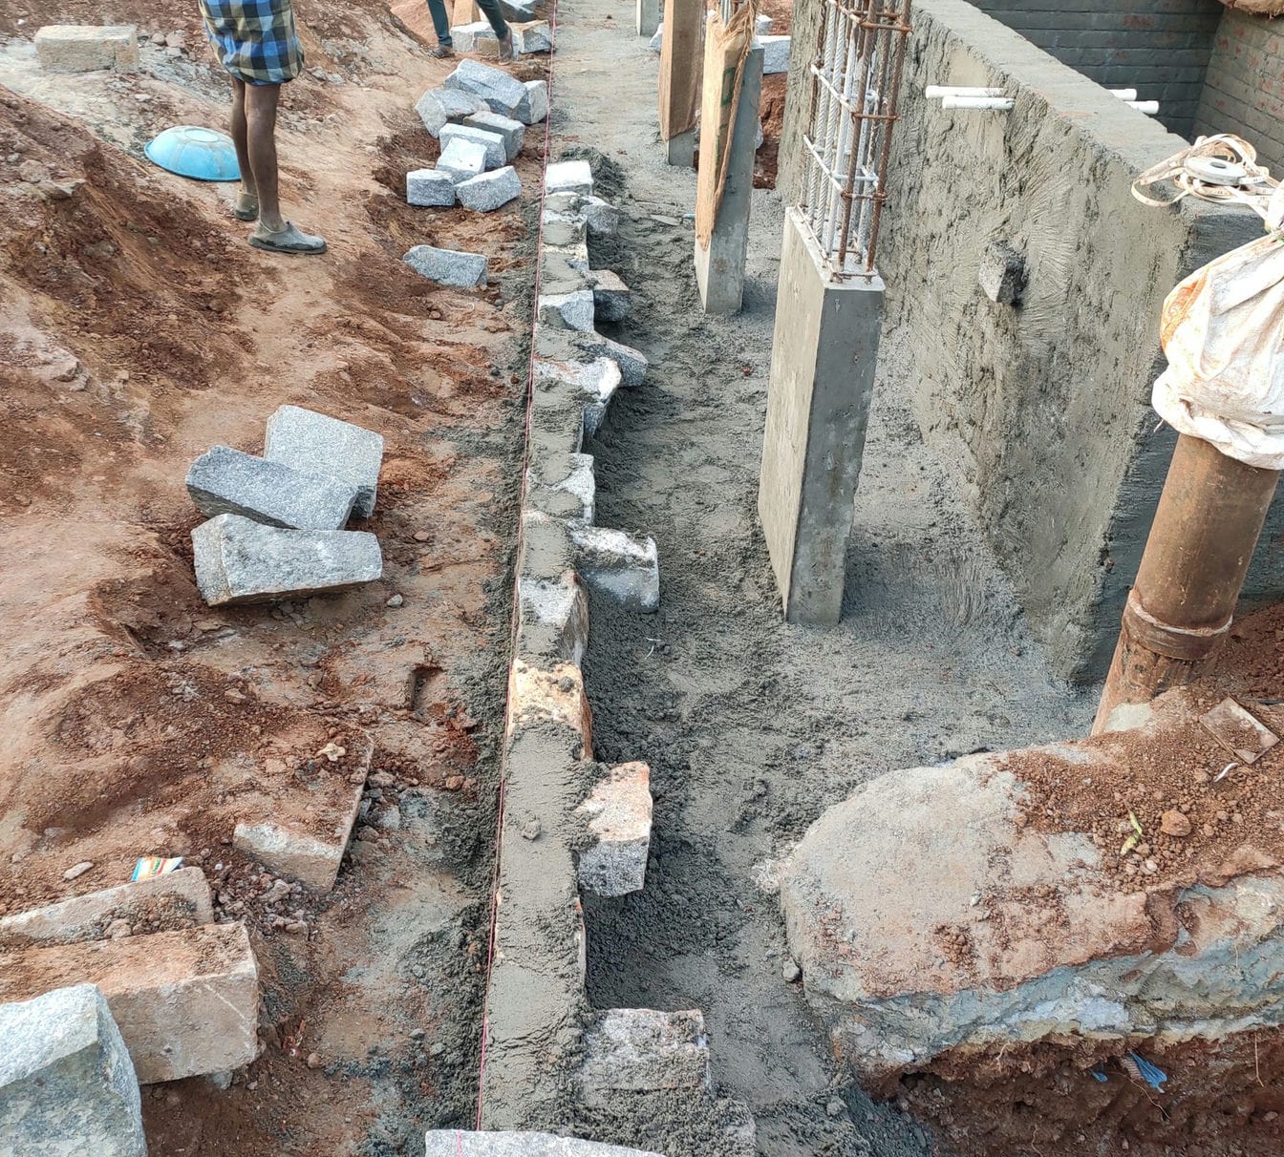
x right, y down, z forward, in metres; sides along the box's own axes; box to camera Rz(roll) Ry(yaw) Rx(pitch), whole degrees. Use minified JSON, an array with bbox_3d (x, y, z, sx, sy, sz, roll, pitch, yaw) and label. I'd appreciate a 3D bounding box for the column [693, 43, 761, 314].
[{"bbox_3d":[0.344,-1.702,5.122,0.148,1.020,0.580,0,33,-3],"label":"column"}]

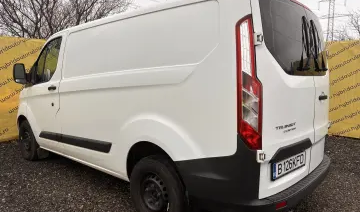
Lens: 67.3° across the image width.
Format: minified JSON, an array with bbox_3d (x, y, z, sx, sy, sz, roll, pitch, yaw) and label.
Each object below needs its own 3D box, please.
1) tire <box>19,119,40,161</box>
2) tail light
[{"bbox_3d":[-2.553,0.579,4.643,0.660,0.665,0.220,4,7,43],"label":"tire"},{"bbox_3d":[0.445,-0.151,1.749,0.180,0.880,0.190,4,7,43],"label":"tail light"}]

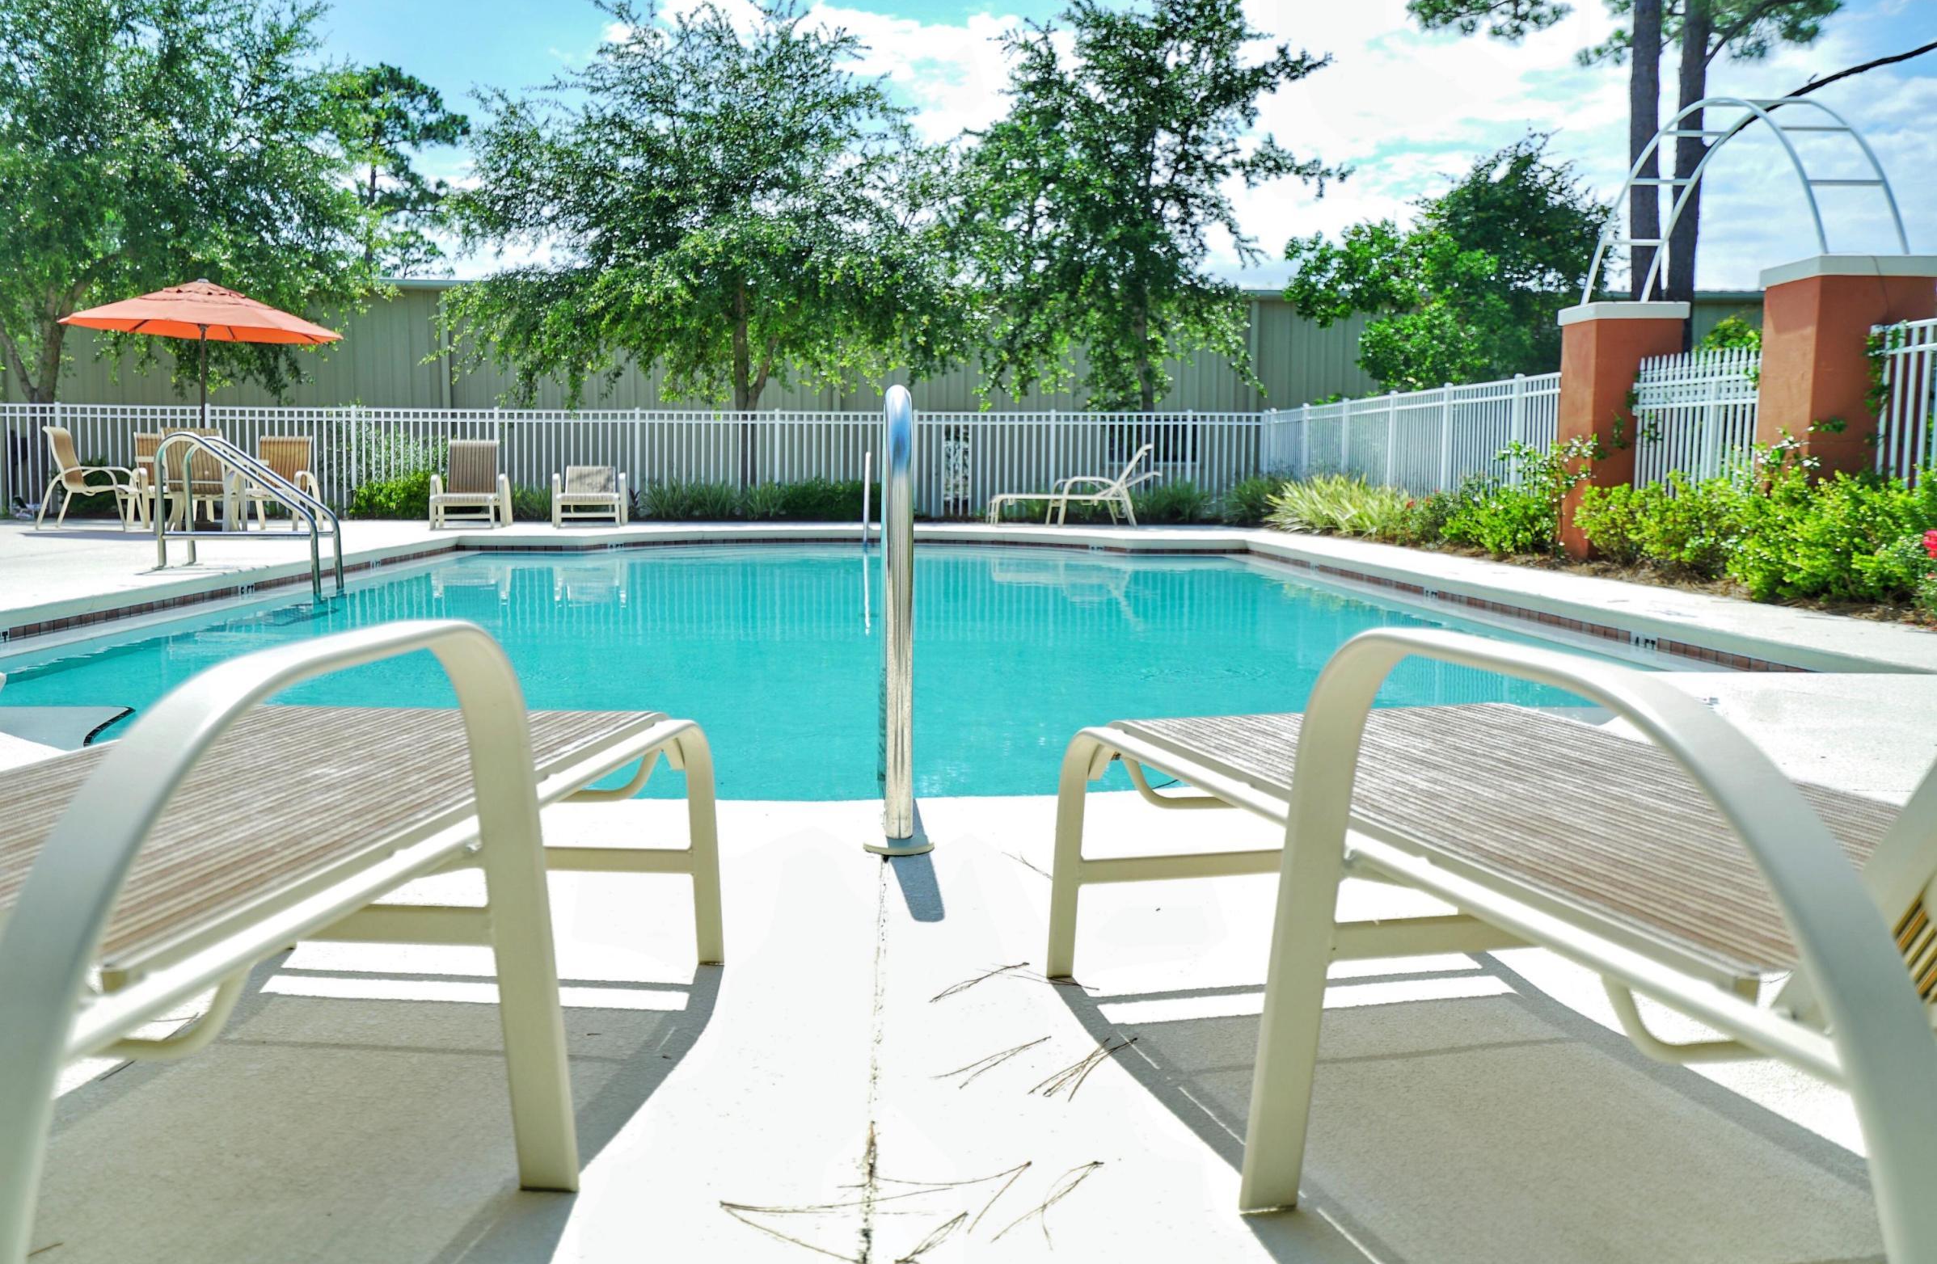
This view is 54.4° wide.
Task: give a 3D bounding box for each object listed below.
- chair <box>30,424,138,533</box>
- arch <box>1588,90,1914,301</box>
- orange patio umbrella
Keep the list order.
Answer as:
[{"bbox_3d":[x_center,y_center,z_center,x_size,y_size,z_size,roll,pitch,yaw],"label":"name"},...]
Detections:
[{"bbox_3d":[-8.304,-1.467,17.878,0.820,1.000,0.620,1,5,4],"label":"chair"},{"bbox_3d":[4.670,-2.705,11.666,0.490,1.100,3.500,0,5,-3],"label":"arch"},{"bbox_3d":[-7.182,-2.134,17.670,2.740,2.360,2.740,0,5,-3],"label":"orange patio umbrella"}]

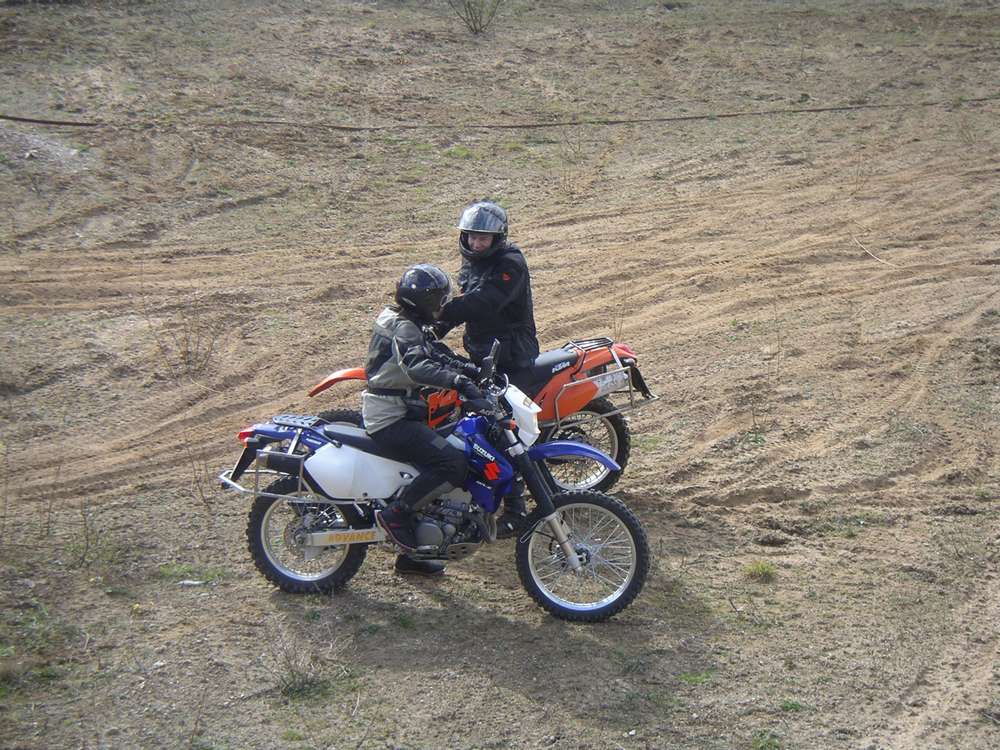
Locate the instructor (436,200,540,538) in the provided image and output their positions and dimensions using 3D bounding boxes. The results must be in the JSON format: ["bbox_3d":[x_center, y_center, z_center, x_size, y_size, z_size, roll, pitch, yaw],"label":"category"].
[{"bbox_3d":[-0.058,-0.081,17.148,0.660,1.817,0.780,-7,17,-26],"label":"instructor"}]

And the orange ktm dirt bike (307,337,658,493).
[{"bbox_3d":[-0.174,0.221,17.289,2.265,1.220,0.840,-4,18,-16],"label":"orange ktm dirt bike"}]

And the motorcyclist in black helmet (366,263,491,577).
[{"bbox_3d":[-0.332,0.327,15.431,0.680,1.780,0.740,5,16,15],"label":"motorcyclist in black helmet"}]

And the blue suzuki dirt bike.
[{"bbox_3d":[-0.345,0.576,15.471,2.300,1.300,0.840,5,14,15],"label":"blue suzuki dirt bike"}]

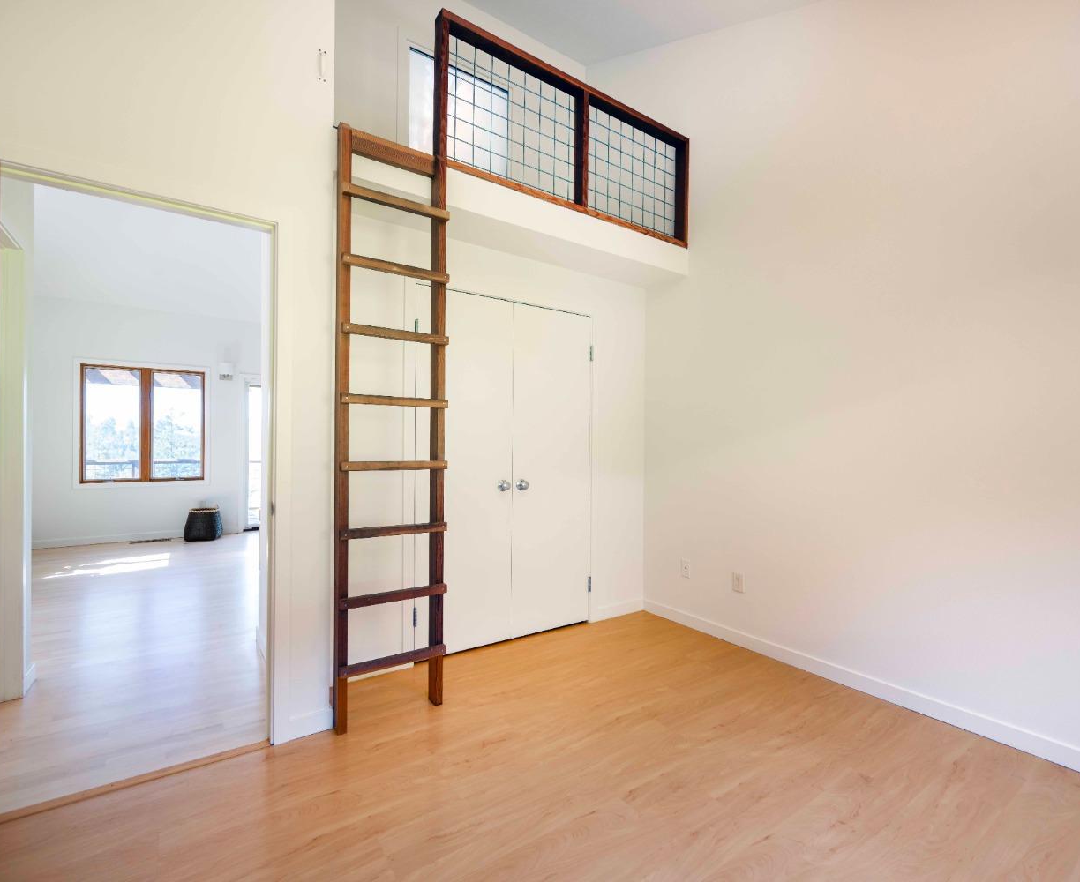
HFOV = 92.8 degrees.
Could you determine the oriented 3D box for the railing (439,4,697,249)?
[{"bbox_3d":[0.248,-1.649,2.950,1.772,0.733,0.090,0,0,-35],"label":"railing"}]

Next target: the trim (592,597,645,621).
[{"bbox_3d":[0.561,1.189,3.596,0.494,0.084,0.016,0,0,-35],"label":"trim"}]

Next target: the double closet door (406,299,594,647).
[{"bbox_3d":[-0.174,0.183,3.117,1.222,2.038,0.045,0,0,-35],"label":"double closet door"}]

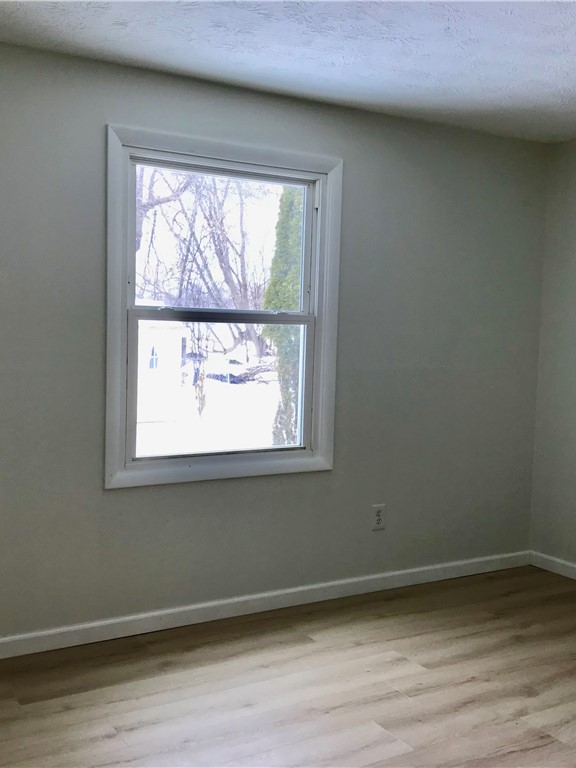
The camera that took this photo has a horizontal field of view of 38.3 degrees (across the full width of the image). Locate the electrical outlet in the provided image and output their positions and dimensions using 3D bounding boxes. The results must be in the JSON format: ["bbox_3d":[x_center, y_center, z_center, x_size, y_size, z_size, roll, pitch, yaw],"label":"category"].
[{"bbox_3d":[0.452,0.661,4.088,0.077,0.123,0.010,-1,5,-31],"label":"electrical outlet"}]

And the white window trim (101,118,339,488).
[{"bbox_3d":[-0.266,-0.306,3.628,1.110,1.452,0.110,-1,5,-31],"label":"white window trim"}]

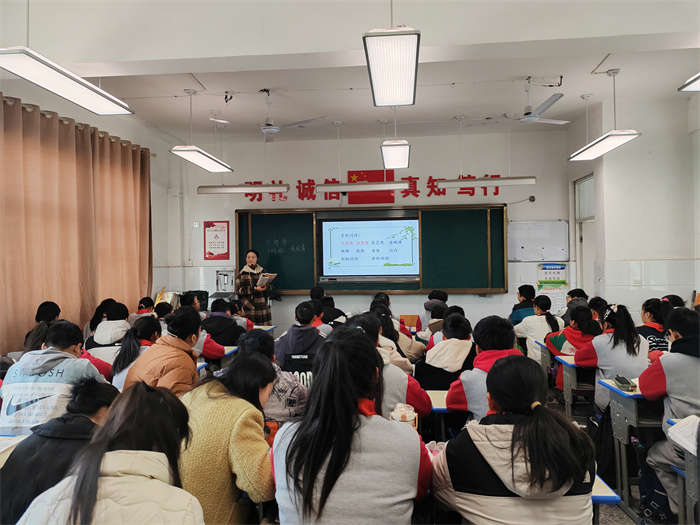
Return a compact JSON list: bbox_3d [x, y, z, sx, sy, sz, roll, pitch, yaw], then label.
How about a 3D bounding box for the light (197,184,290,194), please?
[{"bbox_3d":[-1.408,-0.972,7.253,1.250,0.085,0.120,-1,-1,5],"label":"light"}]

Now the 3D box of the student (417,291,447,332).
[{"bbox_3d":[0.931,0.885,5.815,0.450,1.175,0.630,-1,-1,5],"label":"student"}]

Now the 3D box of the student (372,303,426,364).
[{"bbox_3d":[0.394,0.903,4.374,0.480,1.157,0.600,-1,-1,8],"label":"student"}]

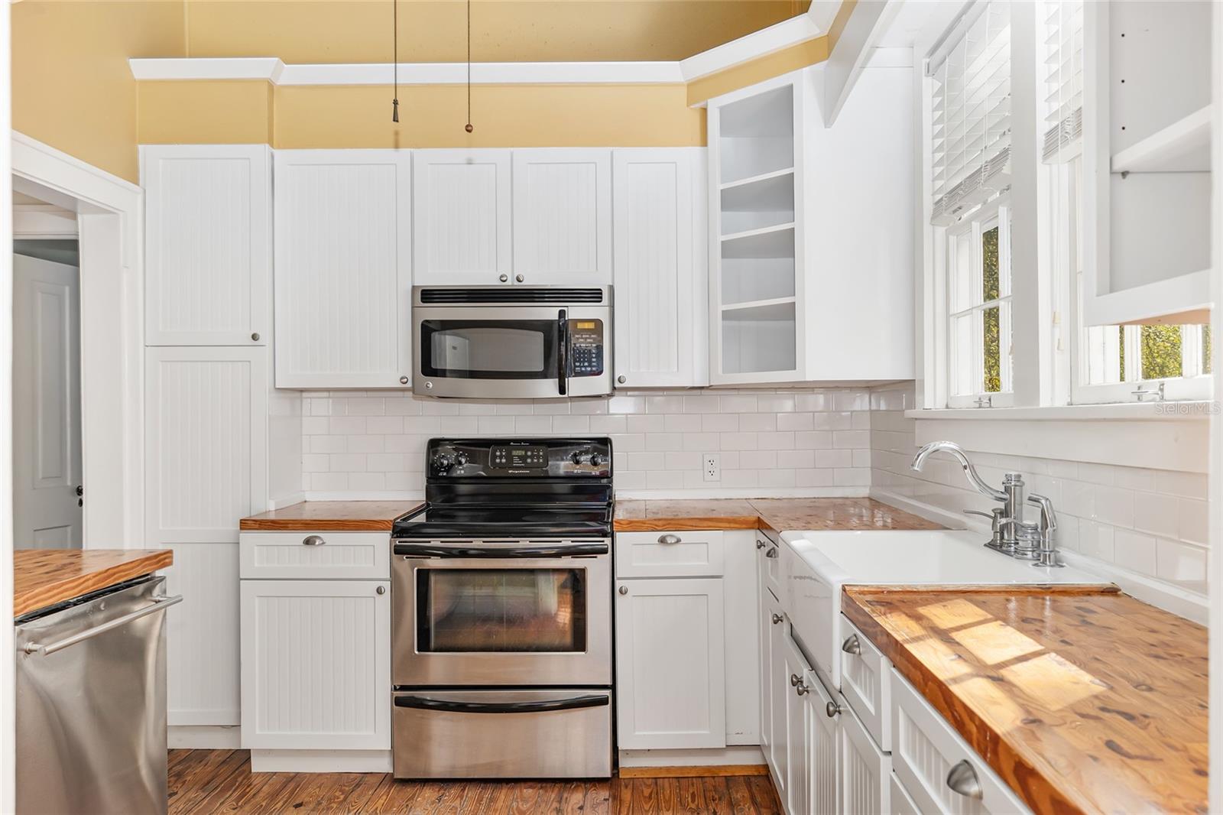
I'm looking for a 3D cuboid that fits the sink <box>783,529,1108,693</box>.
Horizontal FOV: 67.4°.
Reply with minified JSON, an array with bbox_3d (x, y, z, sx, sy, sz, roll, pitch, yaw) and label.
[{"bbox_3d":[0.735,0.460,2.225,0.555,0.225,0.760,0,0,2],"label":"sink"}]

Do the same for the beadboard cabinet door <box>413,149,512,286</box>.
[{"bbox_3d":[-0.567,-0.721,3.493,0.366,0.513,0.025,0,0,1],"label":"beadboard cabinet door"}]

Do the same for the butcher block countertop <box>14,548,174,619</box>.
[{"bbox_3d":[-1.490,0.405,1.990,0.610,0.042,0.970,0,0,2],"label":"butcher block countertop"}]

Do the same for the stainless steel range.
[{"bbox_3d":[-0.375,0.710,3.455,0.757,1.174,0.680,0,0,1],"label":"stainless steel range"}]

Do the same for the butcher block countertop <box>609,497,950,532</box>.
[{"bbox_3d":[0.541,0.399,3.260,1.056,0.042,1.075,0,0,1],"label":"butcher block countertop"}]

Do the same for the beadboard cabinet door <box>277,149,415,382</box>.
[{"bbox_3d":[-1.023,-0.528,3.500,0.518,0.906,0.025,0,0,1],"label":"beadboard cabinet door"}]

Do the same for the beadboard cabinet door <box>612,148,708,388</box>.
[{"bbox_3d":[0.185,-0.532,3.515,0.366,0.915,0.030,0,0,1],"label":"beadboard cabinet door"}]

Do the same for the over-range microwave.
[{"bbox_3d":[-0.371,-0.246,3.618,0.752,0.429,0.395,0,0,1],"label":"over-range microwave"}]

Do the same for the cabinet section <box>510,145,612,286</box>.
[{"bbox_3d":[-0.188,-0.729,3.515,0.379,0.522,0.030,0,0,1],"label":"cabinet section"}]

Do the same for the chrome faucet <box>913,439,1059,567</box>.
[{"bbox_3d":[0.901,0.225,2.252,0.295,0.278,0.350,0,0,1],"label":"chrome faucet"}]

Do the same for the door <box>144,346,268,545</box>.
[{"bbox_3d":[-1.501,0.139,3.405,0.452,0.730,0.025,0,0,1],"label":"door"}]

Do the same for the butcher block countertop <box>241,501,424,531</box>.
[{"bbox_3d":[-1.020,0.409,3.500,0.526,0.042,0.640,0,0,1],"label":"butcher block countertop"}]

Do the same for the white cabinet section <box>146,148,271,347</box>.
[{"bbox_3d":[-1.531,-0.613,3.468,0.480,0.757,0.030,0,0,1],"label":"white cabinet section"}]

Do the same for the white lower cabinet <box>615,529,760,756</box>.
[{"bbox_3d":[0.270,0.845,3.490,0.505,0.840,0.600,0,0,1],"label":"white lower cabinet"}]

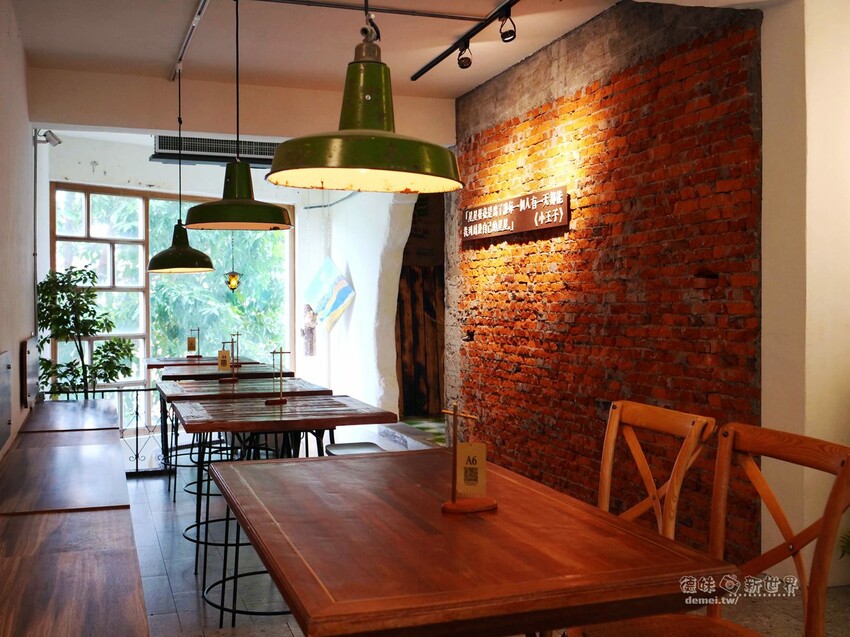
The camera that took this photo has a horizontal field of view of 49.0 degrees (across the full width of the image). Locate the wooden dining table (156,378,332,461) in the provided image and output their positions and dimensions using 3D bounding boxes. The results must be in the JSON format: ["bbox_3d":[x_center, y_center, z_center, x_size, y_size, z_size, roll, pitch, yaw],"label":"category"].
[{"bbox_3d":[-0.894,0.774,4.544,0.745,0.880,0.740,-1,1,-19],"label":"wooden dining table"}]

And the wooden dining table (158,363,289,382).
[{"bbox_3d":[-1.144,0.716,5.265,0.693,0.850,0.632,-1,1,-19],"label":"wooden dining table"}]

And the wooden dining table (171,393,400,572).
[{"bbox_3d":[-0.580,0.788,3.686,0.755,0.880,0.715,-1,1,-19],"label":"wooden dining table"}]

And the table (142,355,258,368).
[{"bbox_3d":[-1.603,0.738,6.617,0.745,0.880,0.745,-1,1,-19],"label":"table"}]

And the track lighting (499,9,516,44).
[{"bbox_3d":[0.442,-1.571,5.000,0.085,0.170,0.080,-1,1,-39],"label":"track lighting"}]

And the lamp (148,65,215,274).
[{"bbox_3d":[-1.780,-1.075,6.790,0.460,1.480,0.460,-1,1,-19],"label":"lamp"}]

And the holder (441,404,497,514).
[{"bbox_3d":[0.088,0.277,1.846,0.108,0.206,0.055,-1,1,-14],"label":"holder"}]

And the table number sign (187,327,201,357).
[{"bbox_3d":[-1.548,0.165,6.262,0.100,0.210,0.055,-1,1,-19],"label":"table number sign"}]

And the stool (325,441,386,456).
[{"bbox_3d":[-0.381,0.991,5.091,0.360,0.570,0.410,-1,1,-19],"label":"stool"}]

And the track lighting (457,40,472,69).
[{"bbox_3d":[0.258,-1.724,6.092,0.098,0.170,0.098,-1,1,-19],"label":"track lighting"}]

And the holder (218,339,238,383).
[{"bbox_3d":[-1.005,0.217,4.778,0.115,0.225,0.060,-1,1,-22],"label":"holder"}]

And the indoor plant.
[{"bbox_3d":[-2.856,0.324,7.803,0.850,1.550,0.820,-1,1,-19],"label":"indoor plant"}]

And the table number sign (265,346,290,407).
[{"bbox_3d":[-0.564,0.222,3.561,0.105,0.215,0.055,-1,1,-19],"label":"table number sign"}]

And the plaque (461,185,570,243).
[{"bbox_3d":[0.619,-0.739,6.759,0.035,0.245,1.823,-1,1,-19],"label":"plaque"}]

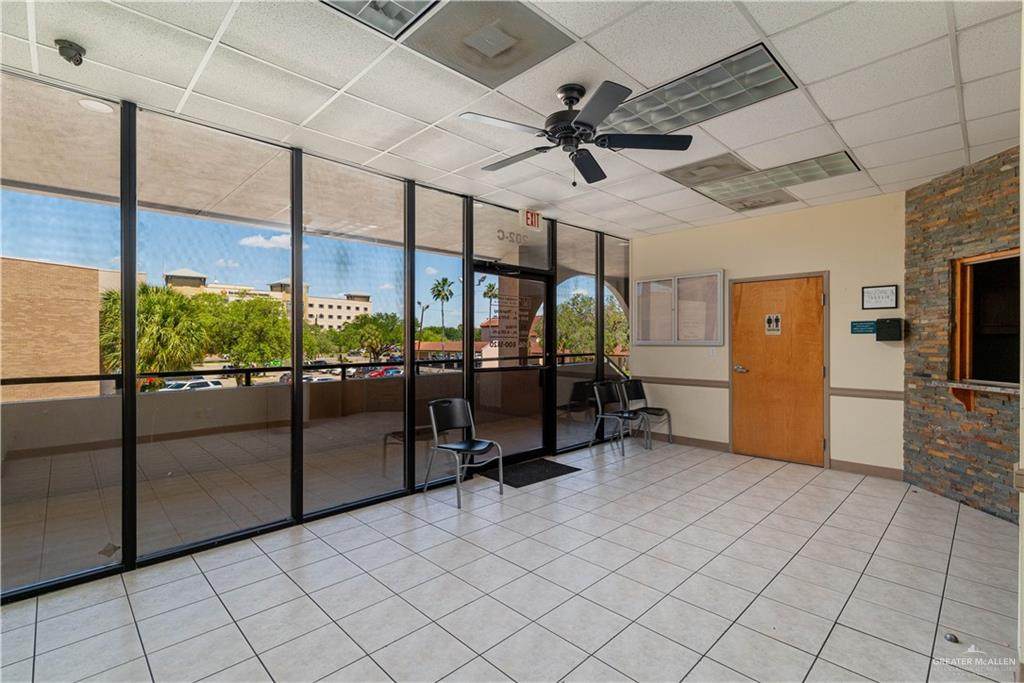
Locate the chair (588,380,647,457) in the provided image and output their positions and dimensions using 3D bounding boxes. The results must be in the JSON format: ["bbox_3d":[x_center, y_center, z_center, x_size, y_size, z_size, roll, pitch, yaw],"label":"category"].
[{"bbox_3d":[1.289,0.929,5.637,0.485,0.805,0.565,0,0,-44],"label":"chair"}]

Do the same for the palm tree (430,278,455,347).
[{"bbox_3d":[-10.384,-2.416,68.000,3.300,14.443,3.300,0,0,0],"label":"palm tree"}]

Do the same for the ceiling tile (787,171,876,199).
[{"bbox_3d":[2.968,-1.437,4.235,0.605,0.020,0.605,0,0,-44],"label":"ceiling tile"}]

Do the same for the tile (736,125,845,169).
[{"bbox_3d":[2.071,-1.428,3.372,0.600,0.020,0.600,0,1,-44],"label":"tile"}]

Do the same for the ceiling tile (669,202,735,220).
[{"bbox_3d":[2.138,-1.465,5.151,0.617,0.025,0.610,-1,1,-44],"label":"ceiling tile"}]

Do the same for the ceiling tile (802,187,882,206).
[{"bbox_3d":[3.314,-1.461,4.590,0.302,0.025,0.610,-1,1,-44],"label":"ceiling tile"}]

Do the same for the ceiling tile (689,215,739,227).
[{"bbox_3d":[2.426,-1.444,5.409,0.270,0.020,0.600,0,1,-44],"label":"ceiling tile"}]

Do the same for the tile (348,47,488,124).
[{"bbox_3d":[-0.537,-1.442,2.589,0.606,0.020,0.606,0,0,-44],"label":"tile"}]

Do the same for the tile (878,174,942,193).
[{"bbox_3d":[3.677,-1.458,4.212,0.302,0.025,0.439,-1,1,-44],"label":"tile"}]

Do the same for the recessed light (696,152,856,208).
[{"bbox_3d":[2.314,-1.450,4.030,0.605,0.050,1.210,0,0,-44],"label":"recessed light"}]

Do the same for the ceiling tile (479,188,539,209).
[{"bbox_3d":[0.014,-1.449,4.645,0.605,0.020,0.400,0,0,-44],"label":"ceiling tile"}]

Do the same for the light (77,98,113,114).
[{"bbox_3d":[-2.736,-1.554,2.994,0.170,0.030,0.170,0,1,-44],"label":"light"}]

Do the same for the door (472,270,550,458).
[{"bbox_3d":[0.013,0.284,4.908,1.111,2.081,0.050,0,0,-44],"label":"door"}]

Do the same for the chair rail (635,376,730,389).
[{"bbox_3d":[2.121,0.527,5.918,0.020,0.085,1.310,0,1,-44],"label":"chair rail"}]

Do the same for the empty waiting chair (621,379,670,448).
[{"bbox_3d":[1.704,0.925,5.961,0.500,0.810,0.580,-1,1,-44],"label":"empty waiting chair"}]

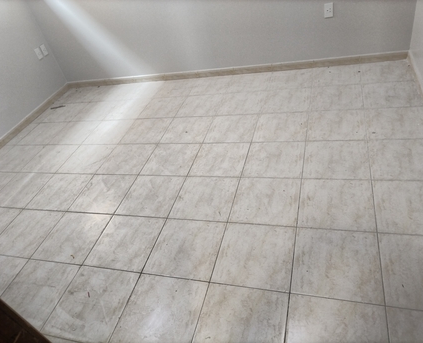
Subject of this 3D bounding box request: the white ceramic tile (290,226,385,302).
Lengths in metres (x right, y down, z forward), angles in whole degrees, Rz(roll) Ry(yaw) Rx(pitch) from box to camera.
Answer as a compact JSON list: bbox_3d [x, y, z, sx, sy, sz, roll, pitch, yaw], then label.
[{"bbox_3d":[0.640,0.466,1.773,0.417,0.010,0.417,1,41,20],"label":"white ceramic tile"}]

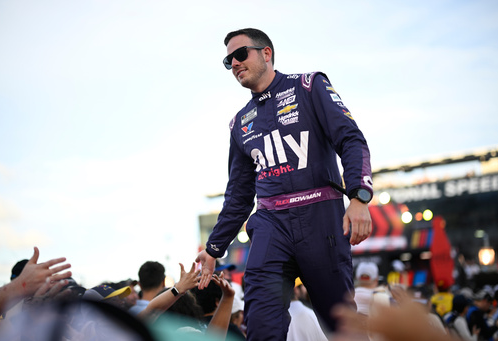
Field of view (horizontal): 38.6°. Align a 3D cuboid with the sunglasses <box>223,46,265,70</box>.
[{"bbox_3d":[-0.006,-0.442,2.820,0.150,0.050,0.145,-7,-9,-43],"label":"sunglasses"}]

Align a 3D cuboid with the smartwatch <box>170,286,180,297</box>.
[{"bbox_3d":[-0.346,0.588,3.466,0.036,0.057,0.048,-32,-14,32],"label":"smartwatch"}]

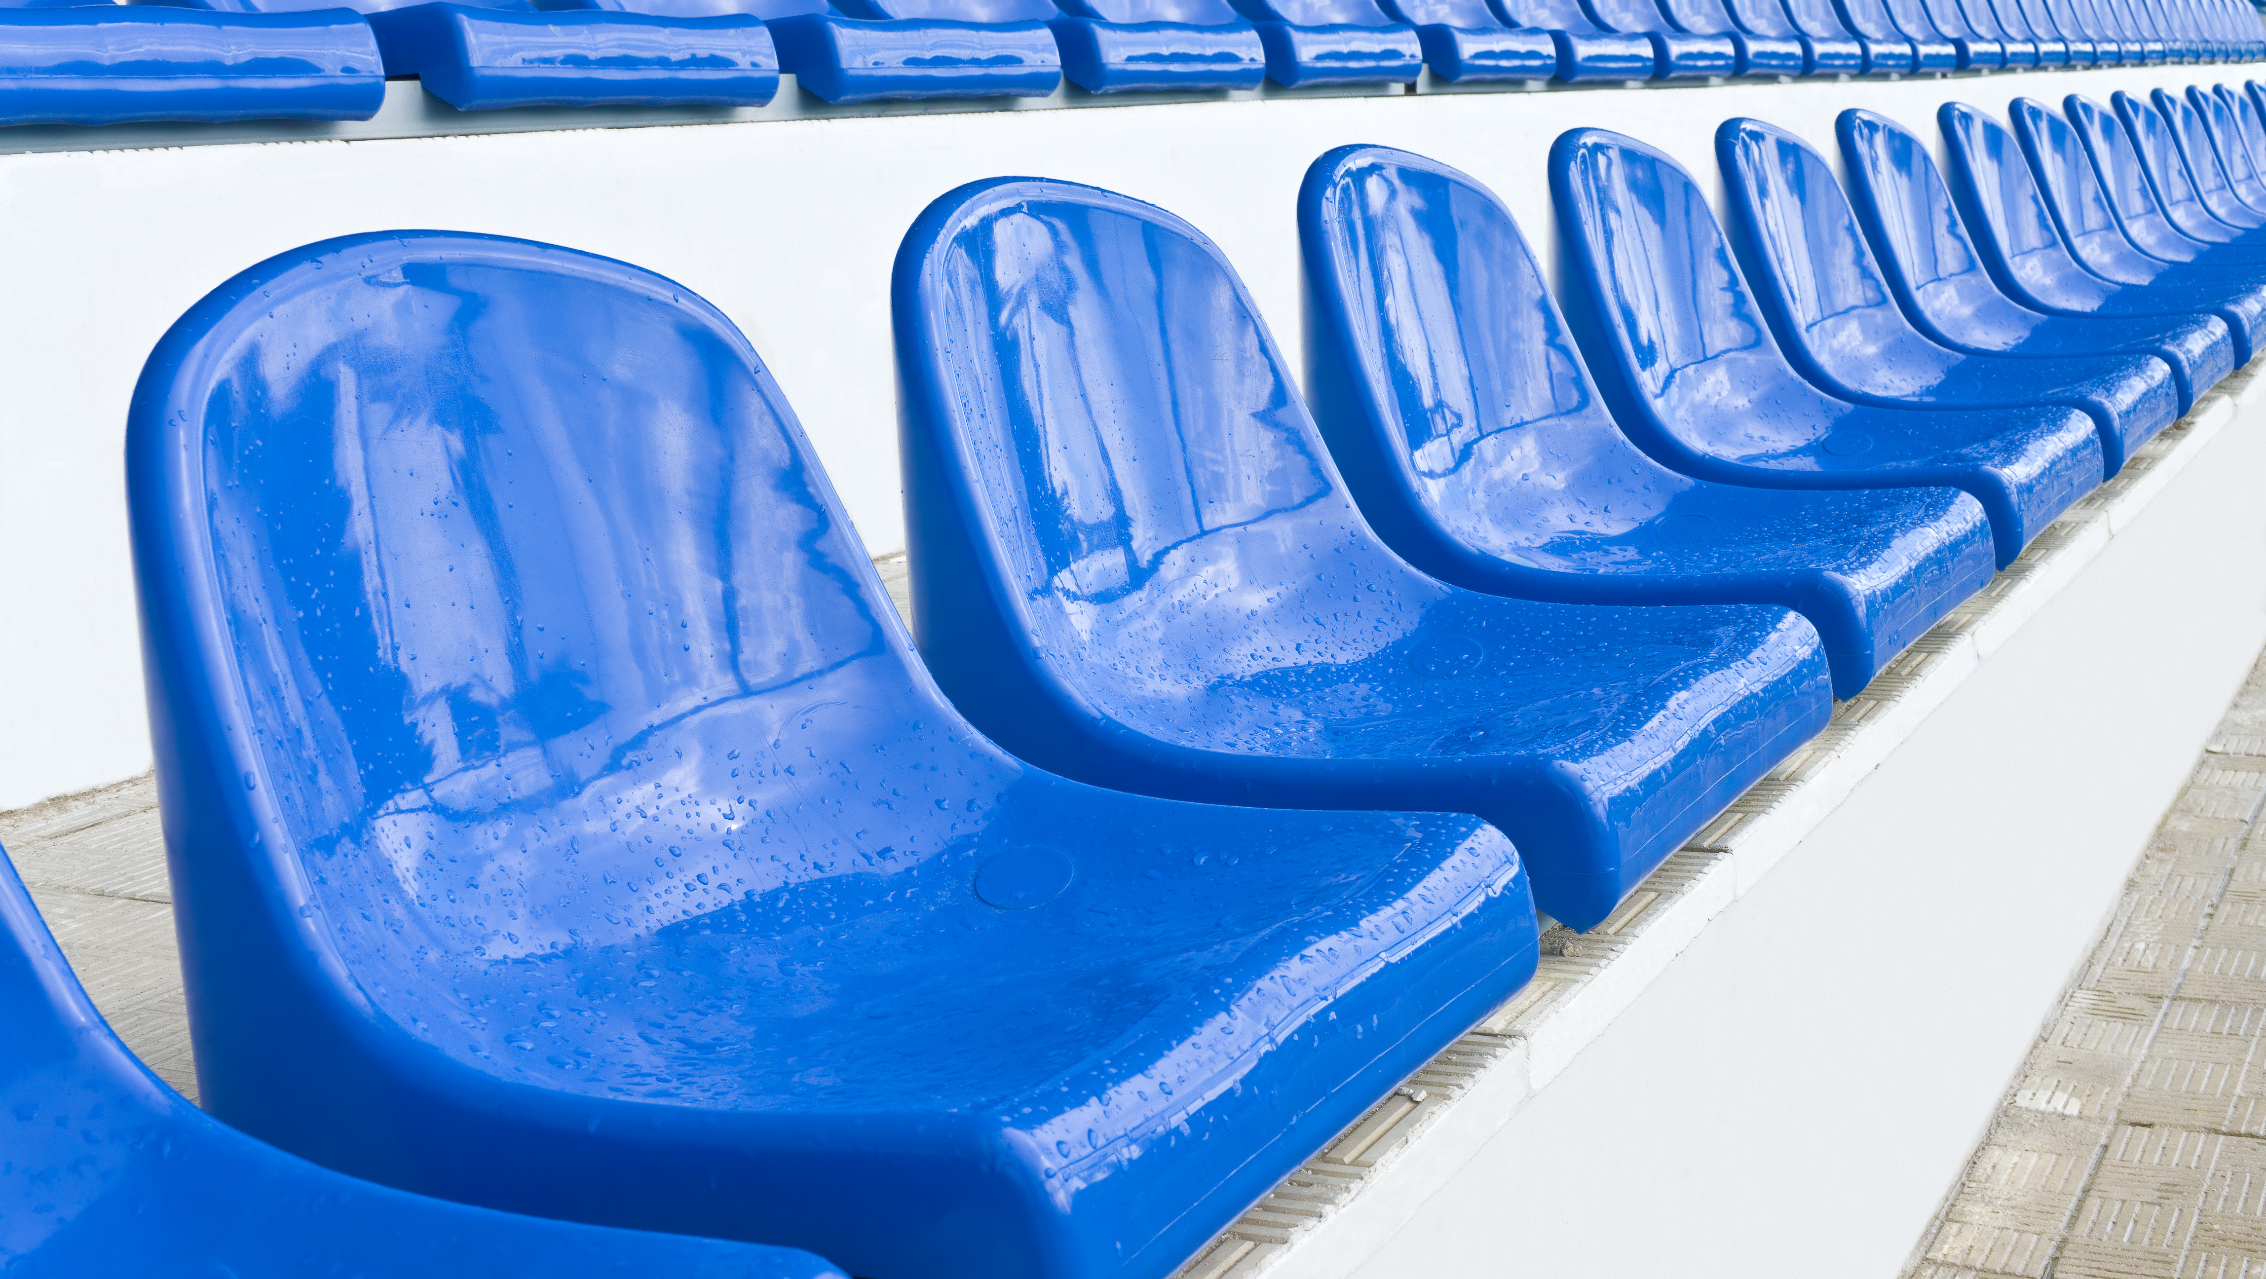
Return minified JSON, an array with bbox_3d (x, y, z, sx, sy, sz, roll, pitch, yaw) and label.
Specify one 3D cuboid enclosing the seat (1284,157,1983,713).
[{"bbox_3d":[0.351,-0.173,1.925,0.388,0.336,0.412,2,11,27],"label":"seat"}]

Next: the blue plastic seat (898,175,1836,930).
[{"bbox_3d":[0.123,-0.082,1.489,0.388,0.336,0.412,2,11,27],"label":"blue plastic seat"}]

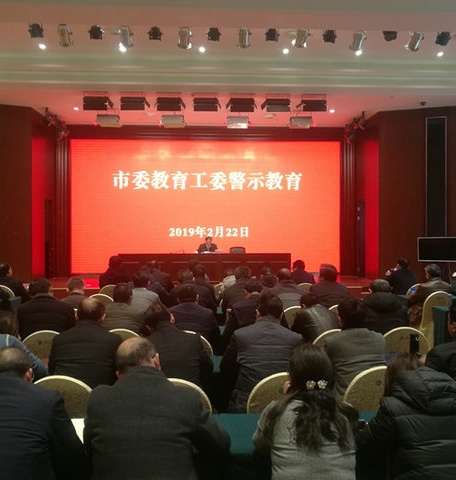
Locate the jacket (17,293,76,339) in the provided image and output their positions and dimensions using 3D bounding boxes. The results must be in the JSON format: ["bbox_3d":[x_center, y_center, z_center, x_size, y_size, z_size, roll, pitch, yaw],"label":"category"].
[{"bbox_3d":[-1.550,0.795,4.350,0.530,0.680,0.420,0,1,-3],"label":"jacket"}]

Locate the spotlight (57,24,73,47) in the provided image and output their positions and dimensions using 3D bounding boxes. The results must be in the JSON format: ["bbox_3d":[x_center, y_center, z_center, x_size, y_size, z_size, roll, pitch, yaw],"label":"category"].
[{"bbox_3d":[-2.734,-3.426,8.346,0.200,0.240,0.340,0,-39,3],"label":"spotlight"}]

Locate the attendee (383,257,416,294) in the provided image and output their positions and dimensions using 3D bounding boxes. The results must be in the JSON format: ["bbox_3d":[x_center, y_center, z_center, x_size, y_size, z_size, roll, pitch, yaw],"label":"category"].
[{"bbox_3d":[3.268,1.011,9.350,0.540,1.300,0.750,-1,1,-34],"label":"attendee"}]

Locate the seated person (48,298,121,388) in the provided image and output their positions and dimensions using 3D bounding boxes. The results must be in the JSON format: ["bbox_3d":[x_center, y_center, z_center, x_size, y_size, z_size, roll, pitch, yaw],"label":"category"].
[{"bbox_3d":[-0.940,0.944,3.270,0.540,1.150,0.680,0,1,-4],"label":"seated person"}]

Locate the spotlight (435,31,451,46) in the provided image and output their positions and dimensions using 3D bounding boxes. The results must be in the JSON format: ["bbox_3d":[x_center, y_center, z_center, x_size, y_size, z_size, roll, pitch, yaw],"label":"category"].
[{"bbox_3d":[4.350,-4.087,10.100,0.250,0.260,0.290,0,-38,-17],"label":"spotlight"}]

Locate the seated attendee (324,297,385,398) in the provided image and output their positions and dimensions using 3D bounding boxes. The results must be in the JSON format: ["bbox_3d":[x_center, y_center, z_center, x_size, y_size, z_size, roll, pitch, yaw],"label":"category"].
[{"bbox_3d":[0.820,1.024,3.450,0.480,1.290,0.780,0,1,-3],"label":"seated attendee"}]

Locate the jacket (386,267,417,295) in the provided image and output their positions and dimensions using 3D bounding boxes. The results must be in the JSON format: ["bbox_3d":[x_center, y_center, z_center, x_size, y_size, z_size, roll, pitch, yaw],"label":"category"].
[{"bbox_3d":[3.260,0.841,9.300,0.530,0.650,0.430,-1,1,-34],"label":"jacket"}]

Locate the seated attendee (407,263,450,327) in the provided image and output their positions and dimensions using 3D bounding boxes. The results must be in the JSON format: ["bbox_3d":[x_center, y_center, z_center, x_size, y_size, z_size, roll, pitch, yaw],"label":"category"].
[{"bbox_3d":[2.607,0.964,6.606,0.530,1.310,0.780,-1,1,-28],"label":"seated attendee"}]

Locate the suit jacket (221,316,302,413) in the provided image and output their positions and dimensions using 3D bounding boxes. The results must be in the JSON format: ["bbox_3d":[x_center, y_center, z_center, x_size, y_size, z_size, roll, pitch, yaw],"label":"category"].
[{"bbox_3d":[0.226,0.846,3.364,0.560,0.700,0.470,0,1,-3],"label":"suit jacket"}]

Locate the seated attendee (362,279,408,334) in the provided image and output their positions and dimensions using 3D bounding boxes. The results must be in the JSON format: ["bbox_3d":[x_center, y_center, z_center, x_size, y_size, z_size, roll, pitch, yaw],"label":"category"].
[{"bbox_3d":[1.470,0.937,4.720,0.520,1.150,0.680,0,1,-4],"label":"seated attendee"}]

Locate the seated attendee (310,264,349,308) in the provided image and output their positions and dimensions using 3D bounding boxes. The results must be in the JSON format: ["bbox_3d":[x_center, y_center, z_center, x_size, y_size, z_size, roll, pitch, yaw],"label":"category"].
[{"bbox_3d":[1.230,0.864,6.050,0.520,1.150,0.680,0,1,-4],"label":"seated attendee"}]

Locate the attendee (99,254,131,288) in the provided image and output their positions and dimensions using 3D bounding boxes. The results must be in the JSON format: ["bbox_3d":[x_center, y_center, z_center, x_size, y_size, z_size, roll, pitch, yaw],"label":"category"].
[{"bbox_3d":[-1.762,0.980,7.817,0.540,1.320,0.780,0,1,0],"label":"attendee"}]

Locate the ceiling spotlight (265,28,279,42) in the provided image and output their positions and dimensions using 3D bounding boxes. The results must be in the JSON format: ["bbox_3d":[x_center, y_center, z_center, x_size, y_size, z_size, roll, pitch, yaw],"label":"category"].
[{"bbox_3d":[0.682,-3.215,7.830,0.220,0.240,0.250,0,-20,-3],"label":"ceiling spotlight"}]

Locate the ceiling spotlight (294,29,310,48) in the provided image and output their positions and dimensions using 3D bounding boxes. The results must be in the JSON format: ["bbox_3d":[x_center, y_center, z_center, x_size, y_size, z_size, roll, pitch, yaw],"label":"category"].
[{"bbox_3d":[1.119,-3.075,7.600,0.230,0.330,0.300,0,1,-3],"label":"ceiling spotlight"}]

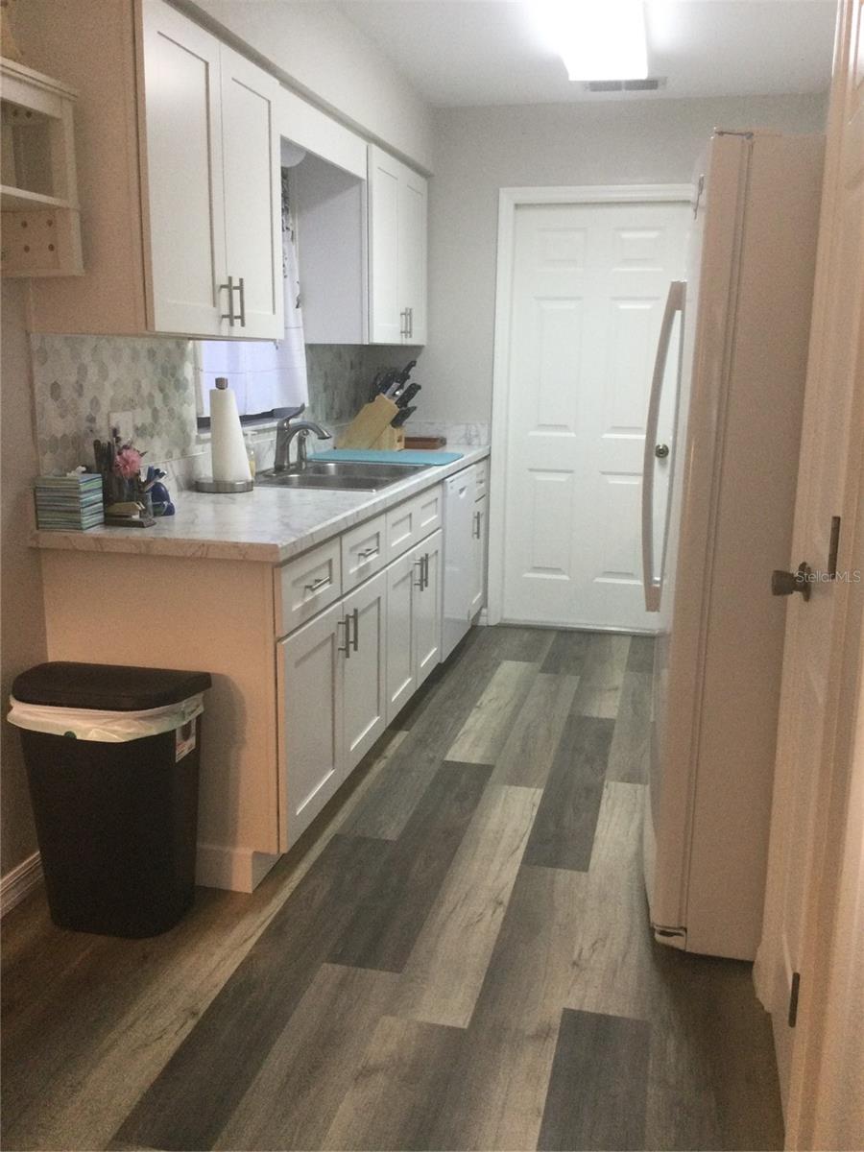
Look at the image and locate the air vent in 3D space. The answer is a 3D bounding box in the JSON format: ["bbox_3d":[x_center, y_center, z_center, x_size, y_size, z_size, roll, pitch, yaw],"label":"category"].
[{"bbox_3d":[0.825,-2.101,4.418,0.349,0.019,0.190,4,13,13],"label":"air vent"}]

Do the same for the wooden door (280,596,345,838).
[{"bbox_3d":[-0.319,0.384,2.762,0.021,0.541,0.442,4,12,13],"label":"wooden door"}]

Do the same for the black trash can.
[{"bbox_3d":[-0.754,0.535,2.448,0.412,0.612,0.283,4,13,13],"label":"black trash can"}]

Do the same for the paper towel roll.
[{"bbox_3d":[-0.668,-0.464,3.373,0.128,0.332,0.128,1,12,0],"label":"paper towel roll"}]

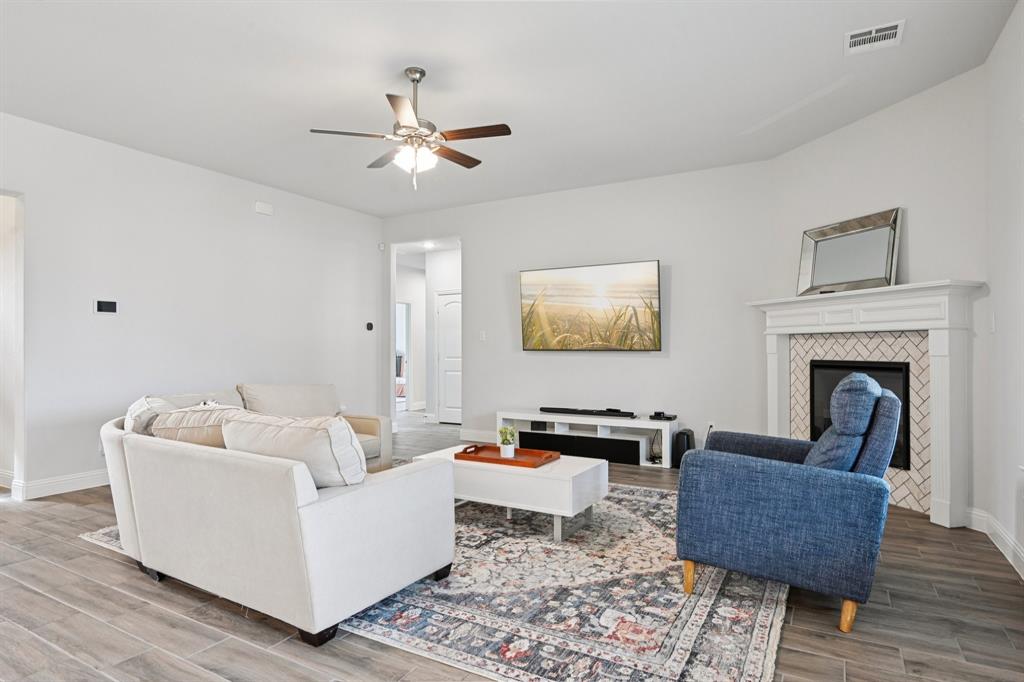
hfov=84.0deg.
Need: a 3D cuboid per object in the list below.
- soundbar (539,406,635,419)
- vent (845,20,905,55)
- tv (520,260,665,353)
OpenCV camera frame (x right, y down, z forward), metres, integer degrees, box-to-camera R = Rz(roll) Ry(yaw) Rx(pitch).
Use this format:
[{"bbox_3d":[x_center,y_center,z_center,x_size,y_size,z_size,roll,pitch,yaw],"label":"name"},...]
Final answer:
[{"bbox_3d":[0.818,0.804,6.403,1.090,0.055,0.090,0,-1,30],"label":"soundbar"},{"bbox_3d":[2.118,-1.761,3.333,0.290,0.025,0.280,0,-1,30],"label":"vent"},{"bbox_3d":[0.853,-0.361,6.418,1.665,0.955,0.055,0,4,30],"label":"tv"}]

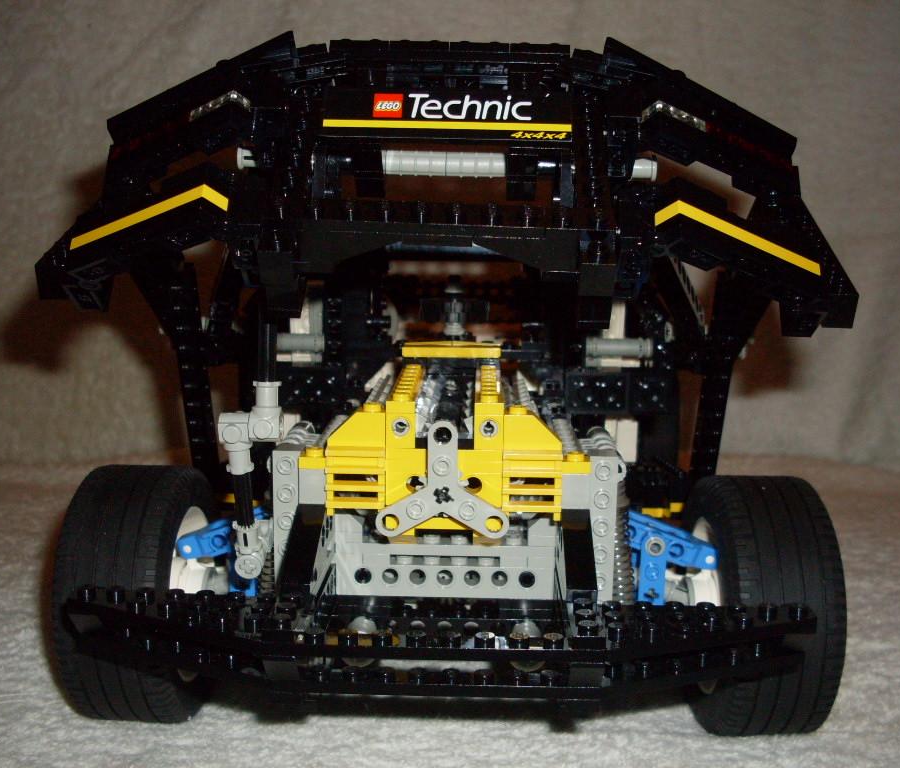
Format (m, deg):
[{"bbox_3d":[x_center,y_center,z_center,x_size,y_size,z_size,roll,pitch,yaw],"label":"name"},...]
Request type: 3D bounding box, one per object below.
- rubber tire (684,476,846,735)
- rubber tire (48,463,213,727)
[{"bbox_3d":[0.098,0.071,0.364,0.036,0.082,0.082,1,9,0],"label":"rubber tire"},{"bbox_3d":[-0.099,0.068,0.367,0.036,0.082,0.082,1,9,0],"label":"rubber tire"}]

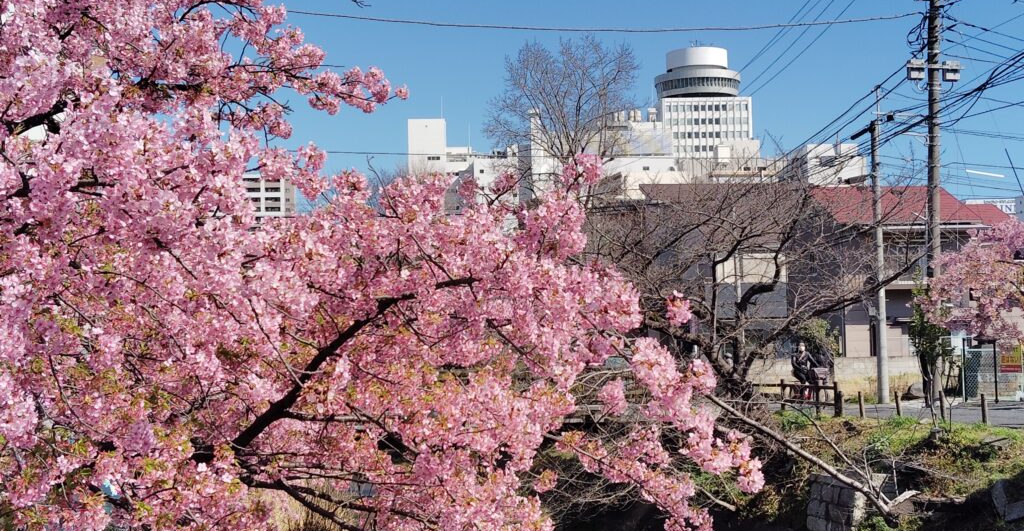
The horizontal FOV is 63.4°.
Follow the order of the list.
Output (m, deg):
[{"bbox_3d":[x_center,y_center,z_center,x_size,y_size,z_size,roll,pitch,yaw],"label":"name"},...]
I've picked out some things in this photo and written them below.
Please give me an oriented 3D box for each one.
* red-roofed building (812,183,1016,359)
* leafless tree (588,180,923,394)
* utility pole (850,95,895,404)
[{"bbox_3d":[13.094,0.580,27.597,6.300,6.400,5.800,-1,-2,-4],"label":"red-roofed building"},{"bbox_3d":[5.460,0.605,18.600,7.400,5.000,6.000,-1,-2,-3],"label":"leafless tree"},{"bbox_3d":[9.411,-0.522,21.655,1.150,8.230,0.700,-1,-2,-6],"label":"utility pole"}]

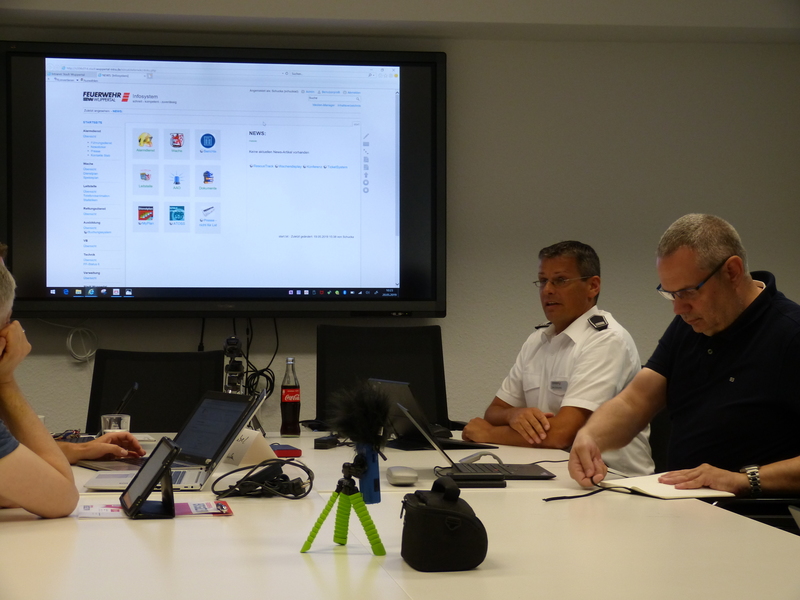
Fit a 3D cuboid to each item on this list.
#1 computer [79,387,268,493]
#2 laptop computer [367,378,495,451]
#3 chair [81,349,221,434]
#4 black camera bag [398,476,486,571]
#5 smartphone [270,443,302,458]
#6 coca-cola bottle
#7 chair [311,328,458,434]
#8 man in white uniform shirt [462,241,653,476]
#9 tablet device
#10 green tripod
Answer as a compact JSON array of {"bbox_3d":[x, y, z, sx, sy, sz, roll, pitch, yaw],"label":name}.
[{"bbox_3d":[-0.500,0.313,4.090,0.390,0.206,0.360,0,0,-4],"label":"computer"},{"bbox_3d":[0.092,0.322,5.165,0.272,0.184,0.300,0,0,-23],"label":"laptop computer"},{"bbox_3d":[-0.835,0.657,6.200,0.600,0.970,0.600,0,0,-6],"label":"chair"},{"bbox_3d":[0.072,0.350,2.867,0.113,0.138,0.160,0,0,-10],"label":"black camera bag"},{"bbox_3d":[-0.306,0.406,4.810,0.076,0.017,0.148,0,0,-15],"label":"smartphone"},{"bbox_3d":[-0.331,0.296,5.460,0.060,0.240,0.060,0,0,0],"label":"coca-cola bottle"},{"bbox_3d":[-0.055,0.617,6.200,0.600,1.050,0.600,0,0,-6],"label":"chair"},{"bbox_3d":[0.435,0.489,5.080,0.720,1.310,0.560,0,0,-35],"label":"man in white uniform shirt"},{"bbox_3d":[-0.493,0.350,3.575,0.107,0.135,0.260,0,0,-13],"label":"tablet device"},{"bbox_3d":[-0.096,0.343,3.010,0.138,0.151,0.138,0,0,0],"label":"green tripod"}]

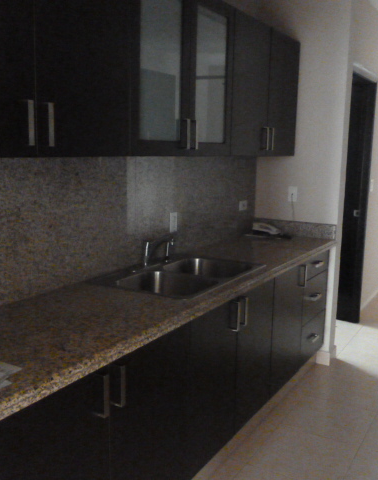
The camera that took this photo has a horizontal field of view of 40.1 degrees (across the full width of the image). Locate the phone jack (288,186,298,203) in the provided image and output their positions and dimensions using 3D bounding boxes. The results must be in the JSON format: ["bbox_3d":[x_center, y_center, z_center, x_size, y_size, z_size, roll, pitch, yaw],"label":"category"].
[{"bbox_3d":[0.717,-0.317,3.582,0.073,0.115,0.015,7,11,30],"label":"phone jack"}]

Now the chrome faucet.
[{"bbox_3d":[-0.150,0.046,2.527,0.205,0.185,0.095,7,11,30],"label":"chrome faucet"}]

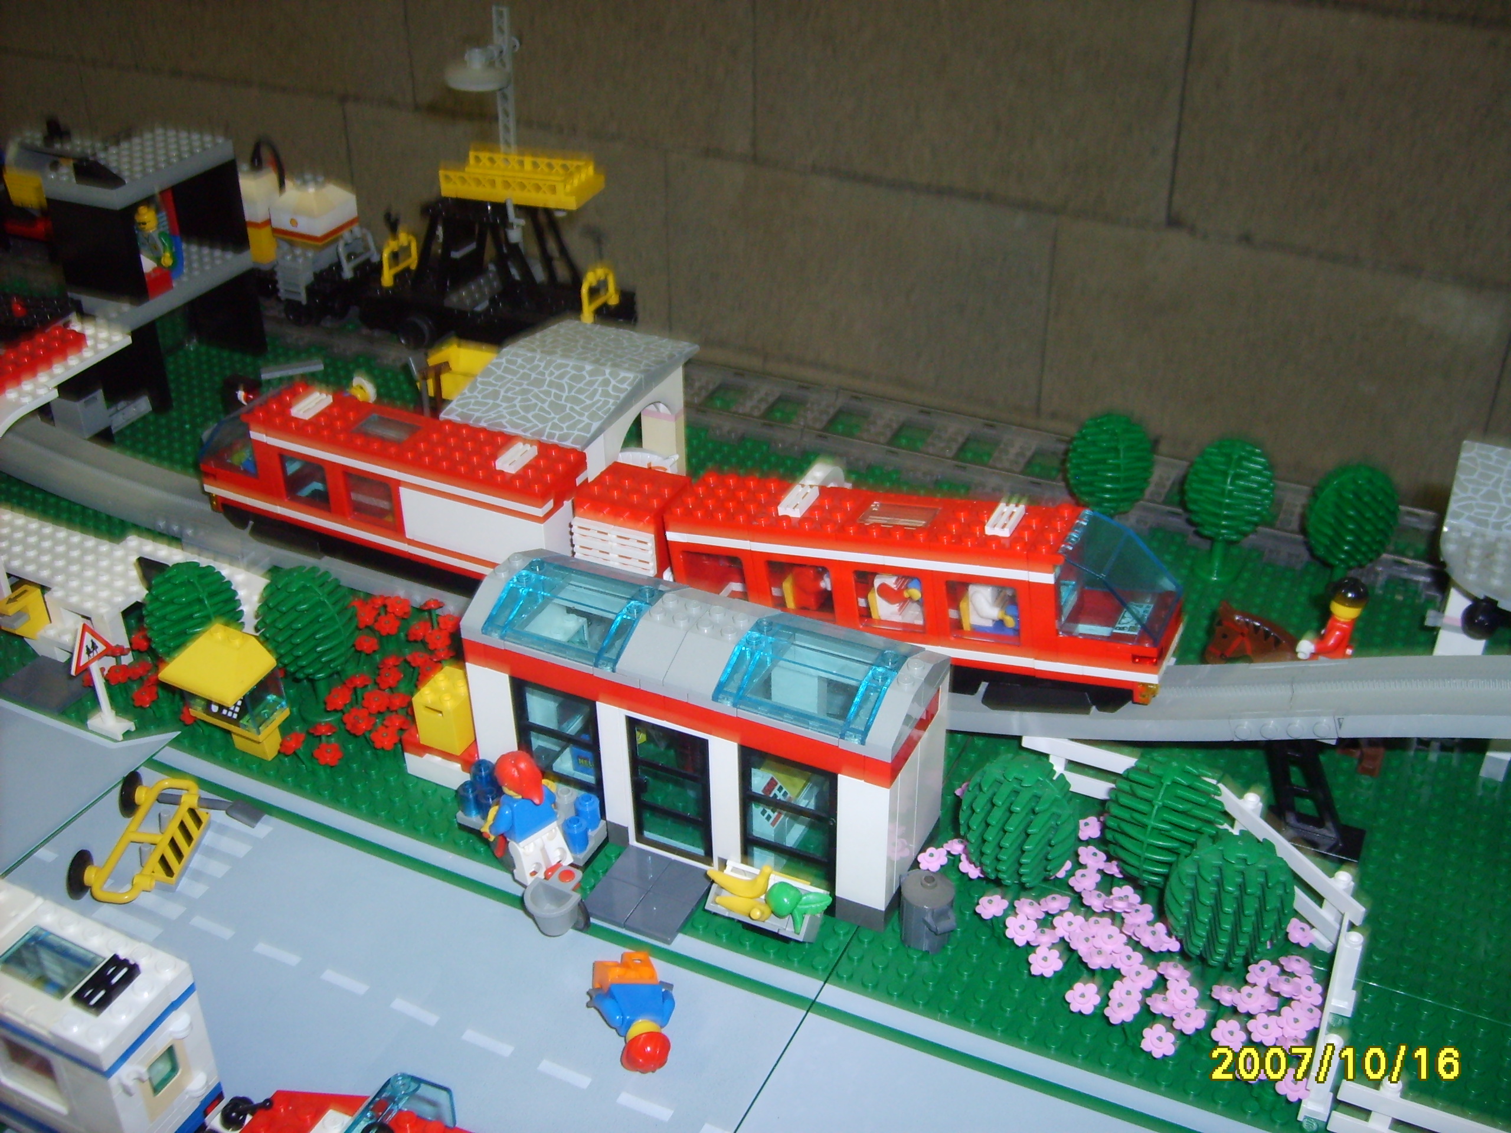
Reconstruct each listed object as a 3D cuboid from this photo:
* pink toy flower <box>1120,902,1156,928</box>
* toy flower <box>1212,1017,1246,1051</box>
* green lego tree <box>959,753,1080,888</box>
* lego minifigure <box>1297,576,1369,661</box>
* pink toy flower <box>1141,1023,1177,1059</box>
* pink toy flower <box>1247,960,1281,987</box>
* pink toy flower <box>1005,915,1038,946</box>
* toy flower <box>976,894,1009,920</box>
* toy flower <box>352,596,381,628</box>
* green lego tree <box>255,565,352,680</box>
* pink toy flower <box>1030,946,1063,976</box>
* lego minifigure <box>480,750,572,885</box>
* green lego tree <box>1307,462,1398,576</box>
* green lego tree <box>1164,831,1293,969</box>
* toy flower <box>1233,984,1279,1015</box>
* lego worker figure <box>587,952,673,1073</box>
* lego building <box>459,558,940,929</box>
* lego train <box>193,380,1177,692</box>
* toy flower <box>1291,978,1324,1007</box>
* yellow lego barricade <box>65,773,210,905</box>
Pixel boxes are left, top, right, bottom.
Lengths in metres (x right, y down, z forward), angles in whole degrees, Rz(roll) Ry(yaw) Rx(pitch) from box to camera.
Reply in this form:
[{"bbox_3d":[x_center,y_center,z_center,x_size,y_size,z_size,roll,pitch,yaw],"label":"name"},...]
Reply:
[{"bbox_3d":[0.115,0.104,0.458,0.010,0.004,0.009,0,39,26],"label":"pink toy flower"},{"bbox_3d":[0.128,0.126,0.411,0.010,0.005,0.010,-6,55,8],"label":"toy flower"},{"bbox_3d":[0.078,0.083,0.456,0.035,0.062,0.035,14,35,21],"label":"green lego tree"},{"bbox_3d":[0.206,0.027,0.544,0.017,0.042,0.019,7,33,12],"label":"lego minifigure"},{"bbox_3d":[0.112,0.132,0.424,0.010,0.004,0.009,0,61,7],"label":"pink toy flower"},{"bbox_3d":[0.143,0.114,0.430,0.010,0.005,0.010,13,60,21],"label":"pink toy flower"},{"bbox_3d":[0.079,0.108,0.452,0.010,0.004,0.009,0,53,0],"label":"pink toy flower"},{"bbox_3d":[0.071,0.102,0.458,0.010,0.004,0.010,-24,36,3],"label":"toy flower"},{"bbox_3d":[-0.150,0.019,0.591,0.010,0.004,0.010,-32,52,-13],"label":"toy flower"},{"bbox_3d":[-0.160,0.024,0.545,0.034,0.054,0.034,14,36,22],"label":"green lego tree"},{"bbox_3d":[0.083,0.112,0.435,0.010,0.005,0.010,7,58,12],"label":"pink toy flower"},{"bbox_3d":[-0.072,0.078,0.486,0.025,0.043,0.018,-23,28,-31],"label":"lego minifigure"},{"bbox_3d":[0.236,-0.012,0.608,0.035,0.062,0.035,14,35,21],"label":"green lego tree"},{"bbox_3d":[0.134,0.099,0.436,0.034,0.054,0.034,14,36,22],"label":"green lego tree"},{"bbox_3d":[0.142,0.124,0.437,0.010,0.004,0.009,0,43,18],"label":"toy flower"},{"bbox_3d":[-0.035,0.124,0.438,0.024,0.015,0.040,-3,32,-4],"label":"lego worker figure"},{"bbox_3d":[-0.016,0.050,0.492,0.146,0.083,0.049,14,36,22],"label":"lego building"},{"bbox_3d":[-0.044,-0.011,0.565,0.396,0.074,0.036,12,35,24],"label":"lego train"},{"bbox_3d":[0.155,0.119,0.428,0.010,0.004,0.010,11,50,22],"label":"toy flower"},{"bbox_3d":[-0.195,0.087,0.490,0.029,0.016,0.059,3,31,3],"label":"yellow lego barricade"}]

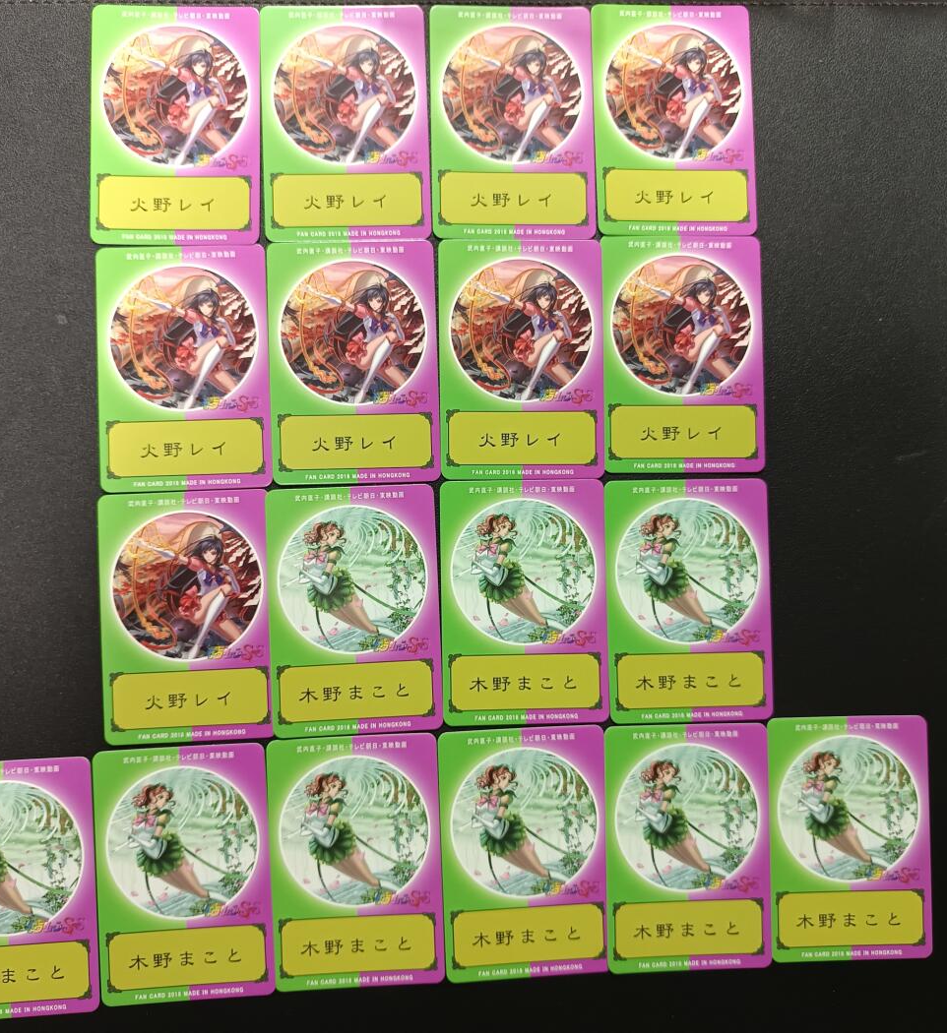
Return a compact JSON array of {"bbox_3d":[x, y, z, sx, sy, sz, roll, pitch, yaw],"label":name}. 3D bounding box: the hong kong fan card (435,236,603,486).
[{"bbox_3d":[0.018,-0.057,0.348,0.060,0.001,0.087,-1,88,-3],"label":"hong kong fan card"}]

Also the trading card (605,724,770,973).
[{"bbox_3d":[0.078,0.120,0.346,0.060,0.001,0.088,0,88,-3],"label":"trading card"}]

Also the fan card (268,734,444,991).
[{"bbox_3d":[-0.041,0.123,0.339,0.060,0.001,0.088,-2,88,-3],"label":"fan card"}]

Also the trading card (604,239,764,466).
[{"bbox_3d":[0.077,-0.060,0.351,0.060,0.001,0.087,-1,88,-3],"label":"trading card"}]

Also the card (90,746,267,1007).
[{"bbox_3d":[-0.101,0.125,0.334,0.060,0.001,0.087,-3,88,-3],"label":"card"}]

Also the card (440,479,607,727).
[{"bbox_3d":[0.019,0.031,0.346,0.060,0.001,0.088,-1,88,-3],"label":"card"}]

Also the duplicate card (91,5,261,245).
[{"bbox_3d":[-0.108,-0.142,0.347,0.060,0.001,0.088,0,88,-3],"label":"duplicate card"}]

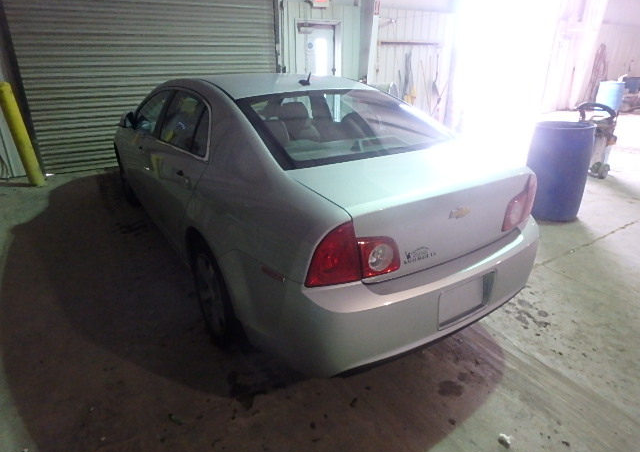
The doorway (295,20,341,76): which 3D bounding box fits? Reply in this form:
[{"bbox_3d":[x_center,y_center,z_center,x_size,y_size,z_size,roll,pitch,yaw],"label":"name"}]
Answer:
[{"bbox_3d":[-0.040,-2.725,7.486,0.980,2.200,0.160,-13,26,-27],"label":"doorway"}]

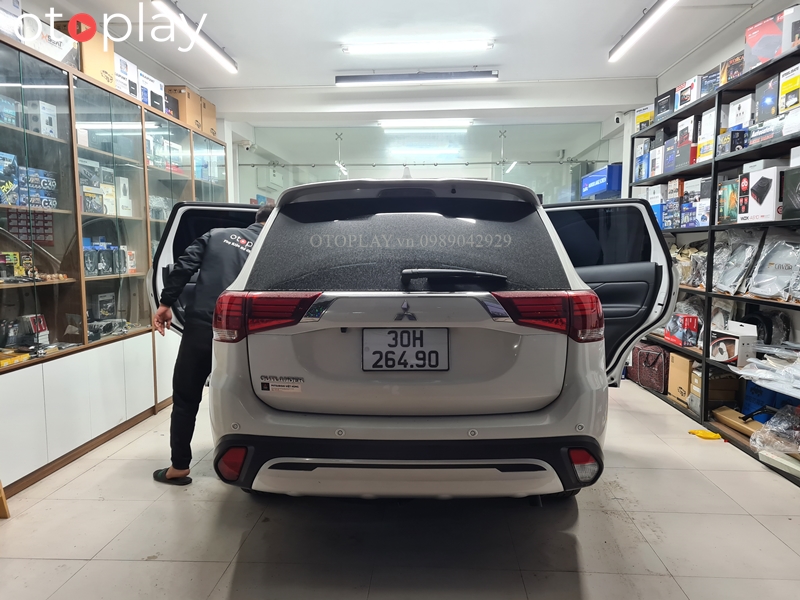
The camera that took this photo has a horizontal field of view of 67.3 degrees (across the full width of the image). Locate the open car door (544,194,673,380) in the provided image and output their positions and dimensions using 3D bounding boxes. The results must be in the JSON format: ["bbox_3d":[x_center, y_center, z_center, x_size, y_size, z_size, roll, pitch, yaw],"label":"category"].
[{"bbox_3d":[1.197,-0.015,3.770,0.250,1.190,1.050,-4,6,-39],"label":"open car door"}]

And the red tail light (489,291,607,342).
[{"bbox_3d":[0.609,0.062,2.398,0.520,0.210,0.300,0,5,-1],"label":"red tail light"}]

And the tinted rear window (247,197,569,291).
[{"bbox_3d":[0.027,-0.230,2.497,1.300,0.460,0.150,0,-26,3],"label":"tinted rear window"}]

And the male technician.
[{"bbox_3d":[-1.012,0.232,3.531,0.700,1.570,0.550,1,5,13],"label":"male technician"}]

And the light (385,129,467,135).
[{"bbox_3d":[0.366,-2.327,8.300,1.180,0.070,0.080,0,5,3],"label":"light"}]

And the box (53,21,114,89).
[{"bbox_3d":[-2.114,-1.641,4.048,0.180,0.325,0.395,0,5,3],"label":"box"}]

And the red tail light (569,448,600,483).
[{"bbox_3d":[0.715,0.640,2.337,0.125,0.135,0.075,-1,5,-13],"label":"red tail light"}]

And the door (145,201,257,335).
[{"bbox_3d":[-1.040,-0.010,3.853,0.250,1.190,1.050,4,7,43],"label":"door"}]

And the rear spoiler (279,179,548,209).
[{"bbox_3d":[0.033,-0.435,2.473,1.100,0.120,0.270,0,5,2],"label":"rear spoiler"}]

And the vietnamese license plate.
[{"bbox_3d":[0.023,0.189,2.290,0.333,0.167,0.020,0,5,2],"label":"vietnamese license plate"}]

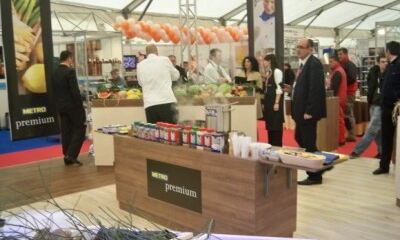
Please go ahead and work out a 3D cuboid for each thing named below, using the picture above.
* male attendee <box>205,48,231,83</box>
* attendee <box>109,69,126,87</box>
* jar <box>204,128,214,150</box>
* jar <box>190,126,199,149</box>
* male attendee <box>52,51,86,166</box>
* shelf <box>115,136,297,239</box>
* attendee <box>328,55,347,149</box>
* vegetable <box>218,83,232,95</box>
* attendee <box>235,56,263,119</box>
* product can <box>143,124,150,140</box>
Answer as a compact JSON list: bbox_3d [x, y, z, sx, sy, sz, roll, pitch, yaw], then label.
[{"bbox_3d":[0.293,-0.359,7.566,0.420,1.780,0.520,6,10,45],"label":"male attendee"},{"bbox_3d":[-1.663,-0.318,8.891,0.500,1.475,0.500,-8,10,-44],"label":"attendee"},{"bbox_3d":[0.079,0.155,3.610,0.070,0.180,0.070,-1,7,0],"label":"jar"},{"bbox_3d":[-0.045,0.152,3.722,0.069,0.182,0.069,-1,7,0],"label":"jar"},{"bbox_3d":[-2.032,-0.176,6.656,0.470,1.760,0.330,4,9,36],"label":"male attendee"},{"bbox_3d":[-0.033,0.601,4.053,0.566,0.795,1.855,-9,10,-44],"label":"shelf"},{"bbox_3d":[2.504,-0.376,7.756,0.330,1.680,0.470,1,7,18],"label":"attendee"},{"bbox_3d":[0.401,-0.483,6.600,0.215,0.190,0.210,-1,7,0],"label":"vegetable"},{"bbox_3d":[0.901,-0.322,7.750,0.480,1.630,0.380,2,8,26],"label":"attendee"},{"bbox_3d":[-0.524,0.119,4.160,0.073,0.150,0.073,-1,7,0],"label":"product can"}]

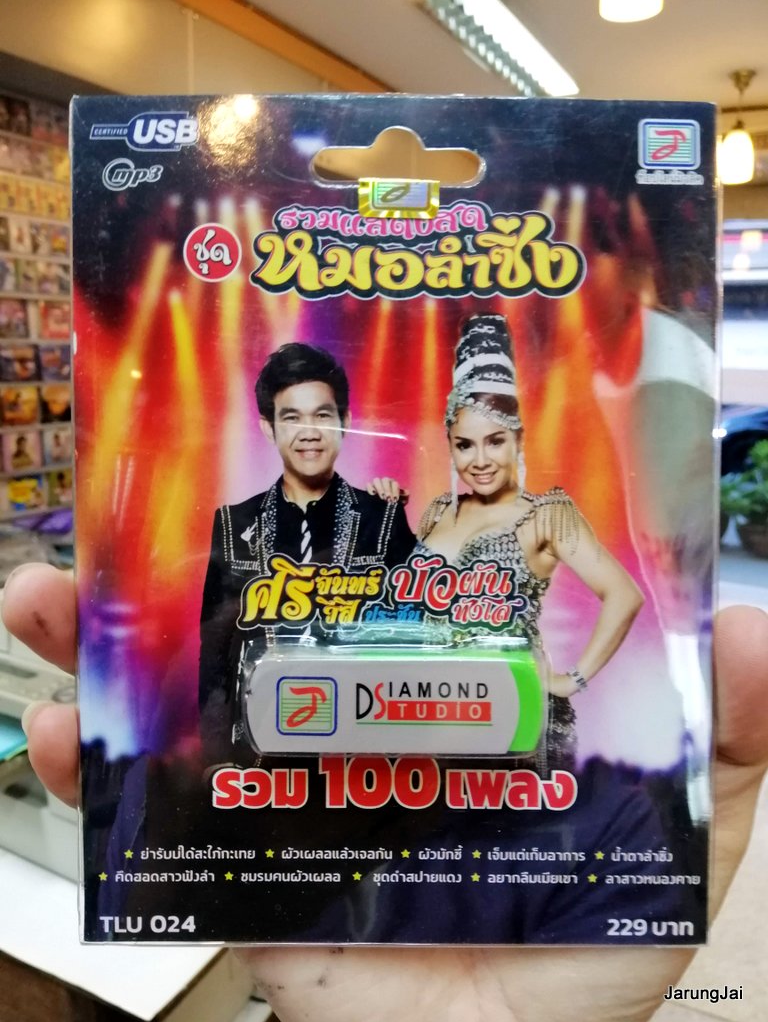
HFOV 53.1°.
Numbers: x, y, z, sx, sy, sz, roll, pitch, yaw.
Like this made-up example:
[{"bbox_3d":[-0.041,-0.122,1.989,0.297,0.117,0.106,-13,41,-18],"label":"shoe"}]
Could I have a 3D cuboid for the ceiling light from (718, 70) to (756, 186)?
[{"bbox_3d":[1.628,-1.762,3.523,0.160,0.472,0.160,0,12,0],"label":"ceiling light"}]

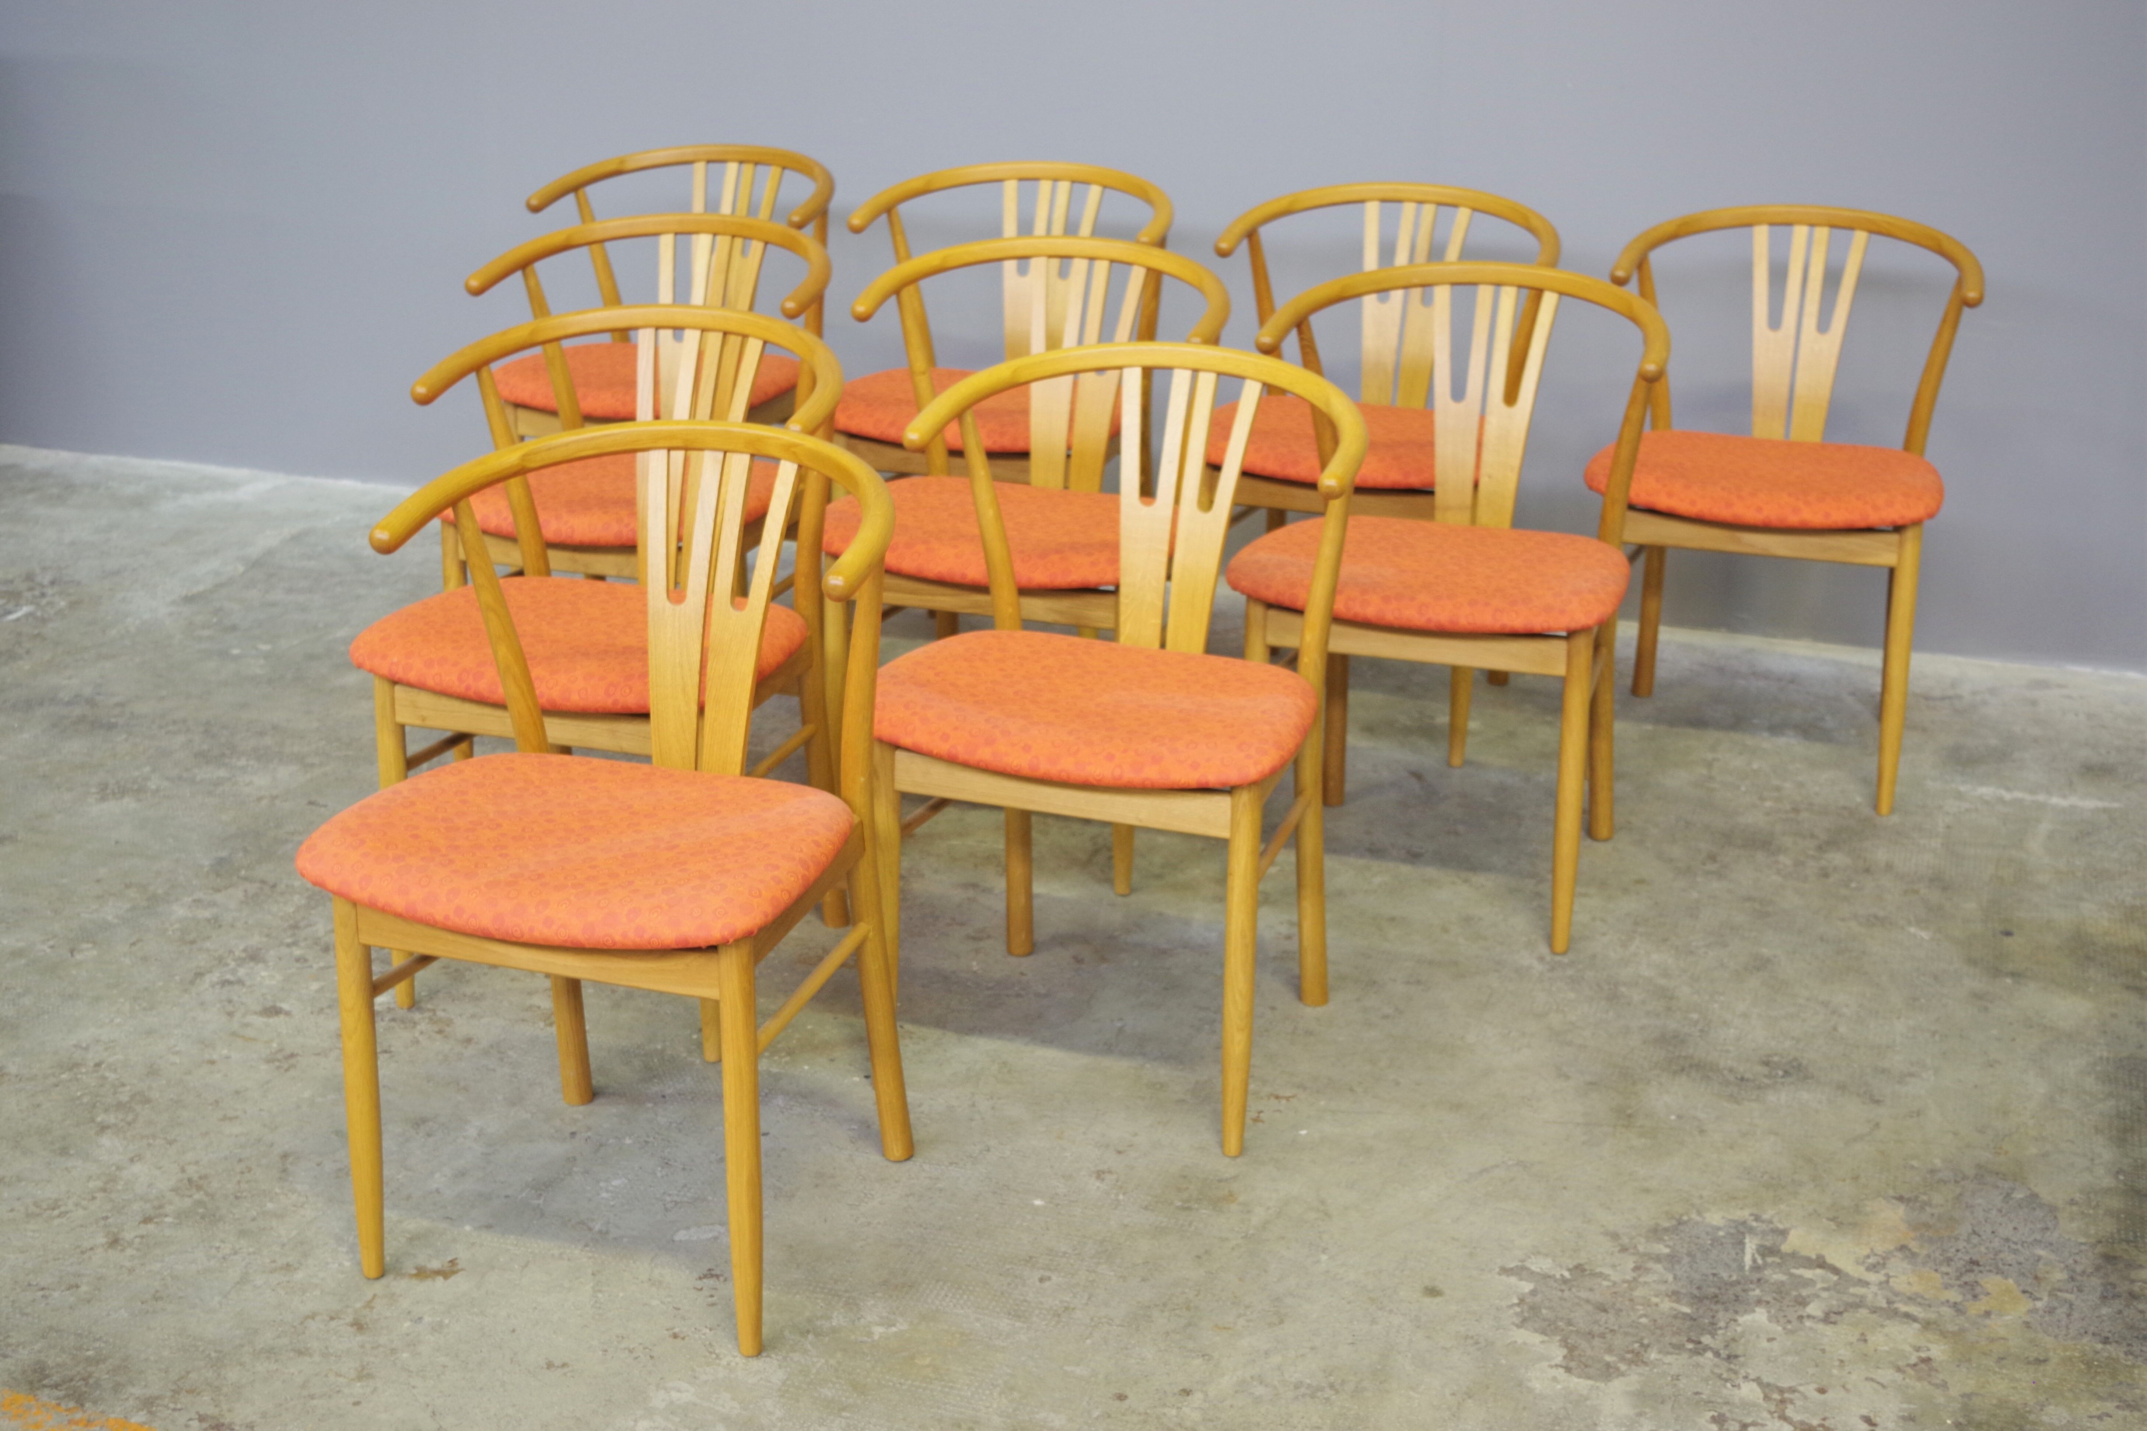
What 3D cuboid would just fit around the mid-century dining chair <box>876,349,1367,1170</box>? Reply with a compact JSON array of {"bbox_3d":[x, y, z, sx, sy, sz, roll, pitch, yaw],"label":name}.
[{"bbox_3d":[0.057,0.013,3.096,0.518,0.781,0.503,7,21,19],"label":"mid-century dining chair"}]

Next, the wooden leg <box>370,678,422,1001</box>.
[{"bbox_3d":[-0.796,0.149,3.236,0.034,0.419,0.034,7,21,18],"label":"wooden leg"}]

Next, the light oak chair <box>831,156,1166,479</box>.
[{"bbox_3d":[-0.109,-0.469,4.433,0.518,0.781,0.503,7,21,18],"label":"light oak chair"}]

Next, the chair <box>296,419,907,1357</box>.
[{"bbox_3d":[-0.431,0.142,2.727,0.518,0.781,0.503,7,21,18],"label":"chair"}]

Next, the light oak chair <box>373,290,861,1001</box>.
[{"bbox_3d":[-0.533,-0.063,3.298,0.518,0.781,0.503,7,21,18],"label":"light oak chair"}]

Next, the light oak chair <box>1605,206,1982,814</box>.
[{"bbox_3d":[1.035,-0.321,4.043,0.518,0.781,0.503,7,21,18],"label":"light oak chair"}]

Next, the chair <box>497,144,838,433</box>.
[{"bbox_3d":[-0.655,-0.527,4.587,0.518,0.781,0.503,7,21,19],"label":"chair"}]

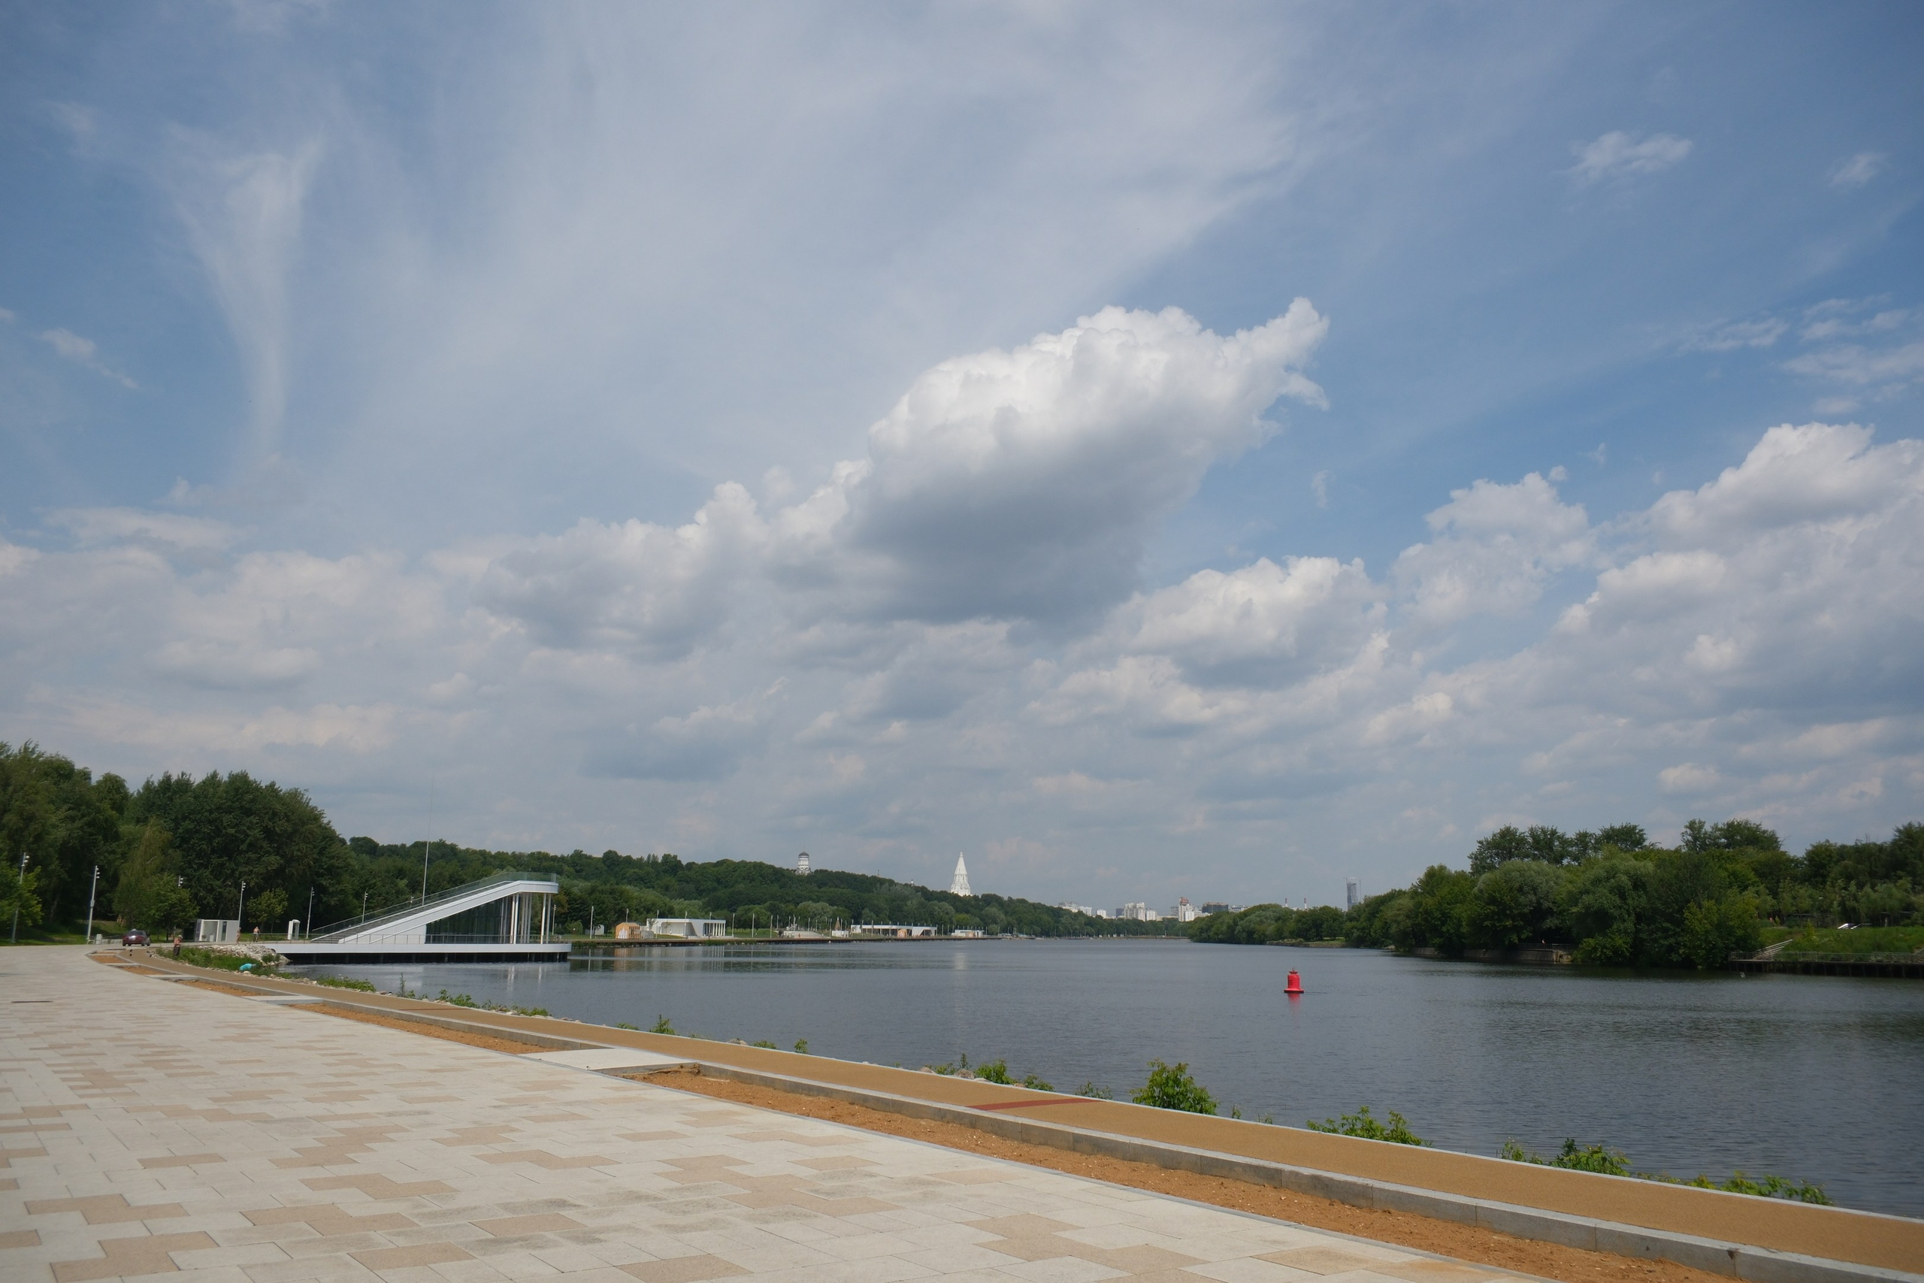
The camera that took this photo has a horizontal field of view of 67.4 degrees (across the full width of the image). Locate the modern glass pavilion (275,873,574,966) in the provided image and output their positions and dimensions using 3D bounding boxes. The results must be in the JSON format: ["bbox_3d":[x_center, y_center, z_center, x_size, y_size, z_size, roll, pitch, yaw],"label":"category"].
[{"bbox_3d":[-68.730,34.940,183.540,34.510,11.510,14.000,7,-13,-31],"label":"modern glass pavilion"}]

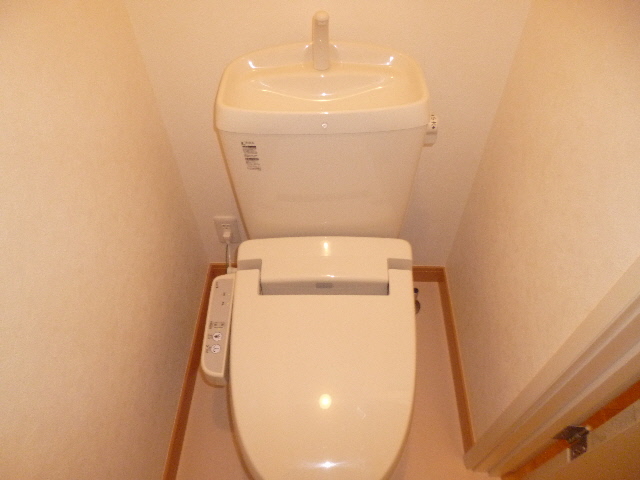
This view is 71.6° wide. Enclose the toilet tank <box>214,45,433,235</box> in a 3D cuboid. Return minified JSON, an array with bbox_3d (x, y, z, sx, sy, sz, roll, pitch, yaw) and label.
[{"bbox_3d":[0.005,-0.175,0.969,0.378,0.410,0.250,1,50,1],"label":"toilet tank"}]

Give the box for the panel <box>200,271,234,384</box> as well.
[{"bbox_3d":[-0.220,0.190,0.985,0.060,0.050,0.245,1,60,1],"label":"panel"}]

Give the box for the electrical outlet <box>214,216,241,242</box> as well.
[{"bbox_3d":[-0.282,-0.025,1.363,0.070,0.118,0.012,1,50,1],"label":"electrical outlet"}]

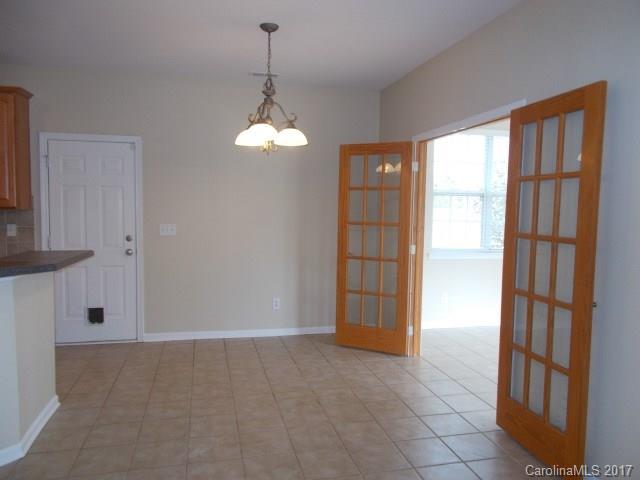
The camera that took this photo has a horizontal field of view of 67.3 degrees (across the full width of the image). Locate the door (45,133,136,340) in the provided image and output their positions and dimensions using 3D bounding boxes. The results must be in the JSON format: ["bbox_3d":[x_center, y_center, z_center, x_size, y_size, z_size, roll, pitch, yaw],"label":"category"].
[{"bbox_3d":[-2.257,0.042,4.824,0.800,2.030,0.045,0,4,-14],"label":"door"}]

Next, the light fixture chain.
[{"bbox_3d":[-0.369,-1.349,3.509,0.030,0.325,0.030,0,4,-14],"label":"light fixture chain"}]

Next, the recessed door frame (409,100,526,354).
[{"bbox_3d":[1.107,0.134,3.828,0.140,2.102,1.633,0,4,-14],"label":"recessed door frame"}]

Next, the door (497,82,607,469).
[{"bbox_3d":[1.275,0.235,2.727,0.042,2.035,0.755,0,4,-10],"label":"door"}]

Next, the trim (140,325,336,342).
[{"bbox_3d":[-0.652,1.016,5.257,2.395,0.086,0.018,0,4,-14],"label":"trim"}]

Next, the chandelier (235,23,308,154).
[{"bbox_3d":[-0.371,-1.091,3.518,0.540,0.930,0.540,0,4,-14],"label":"chandelier"}]

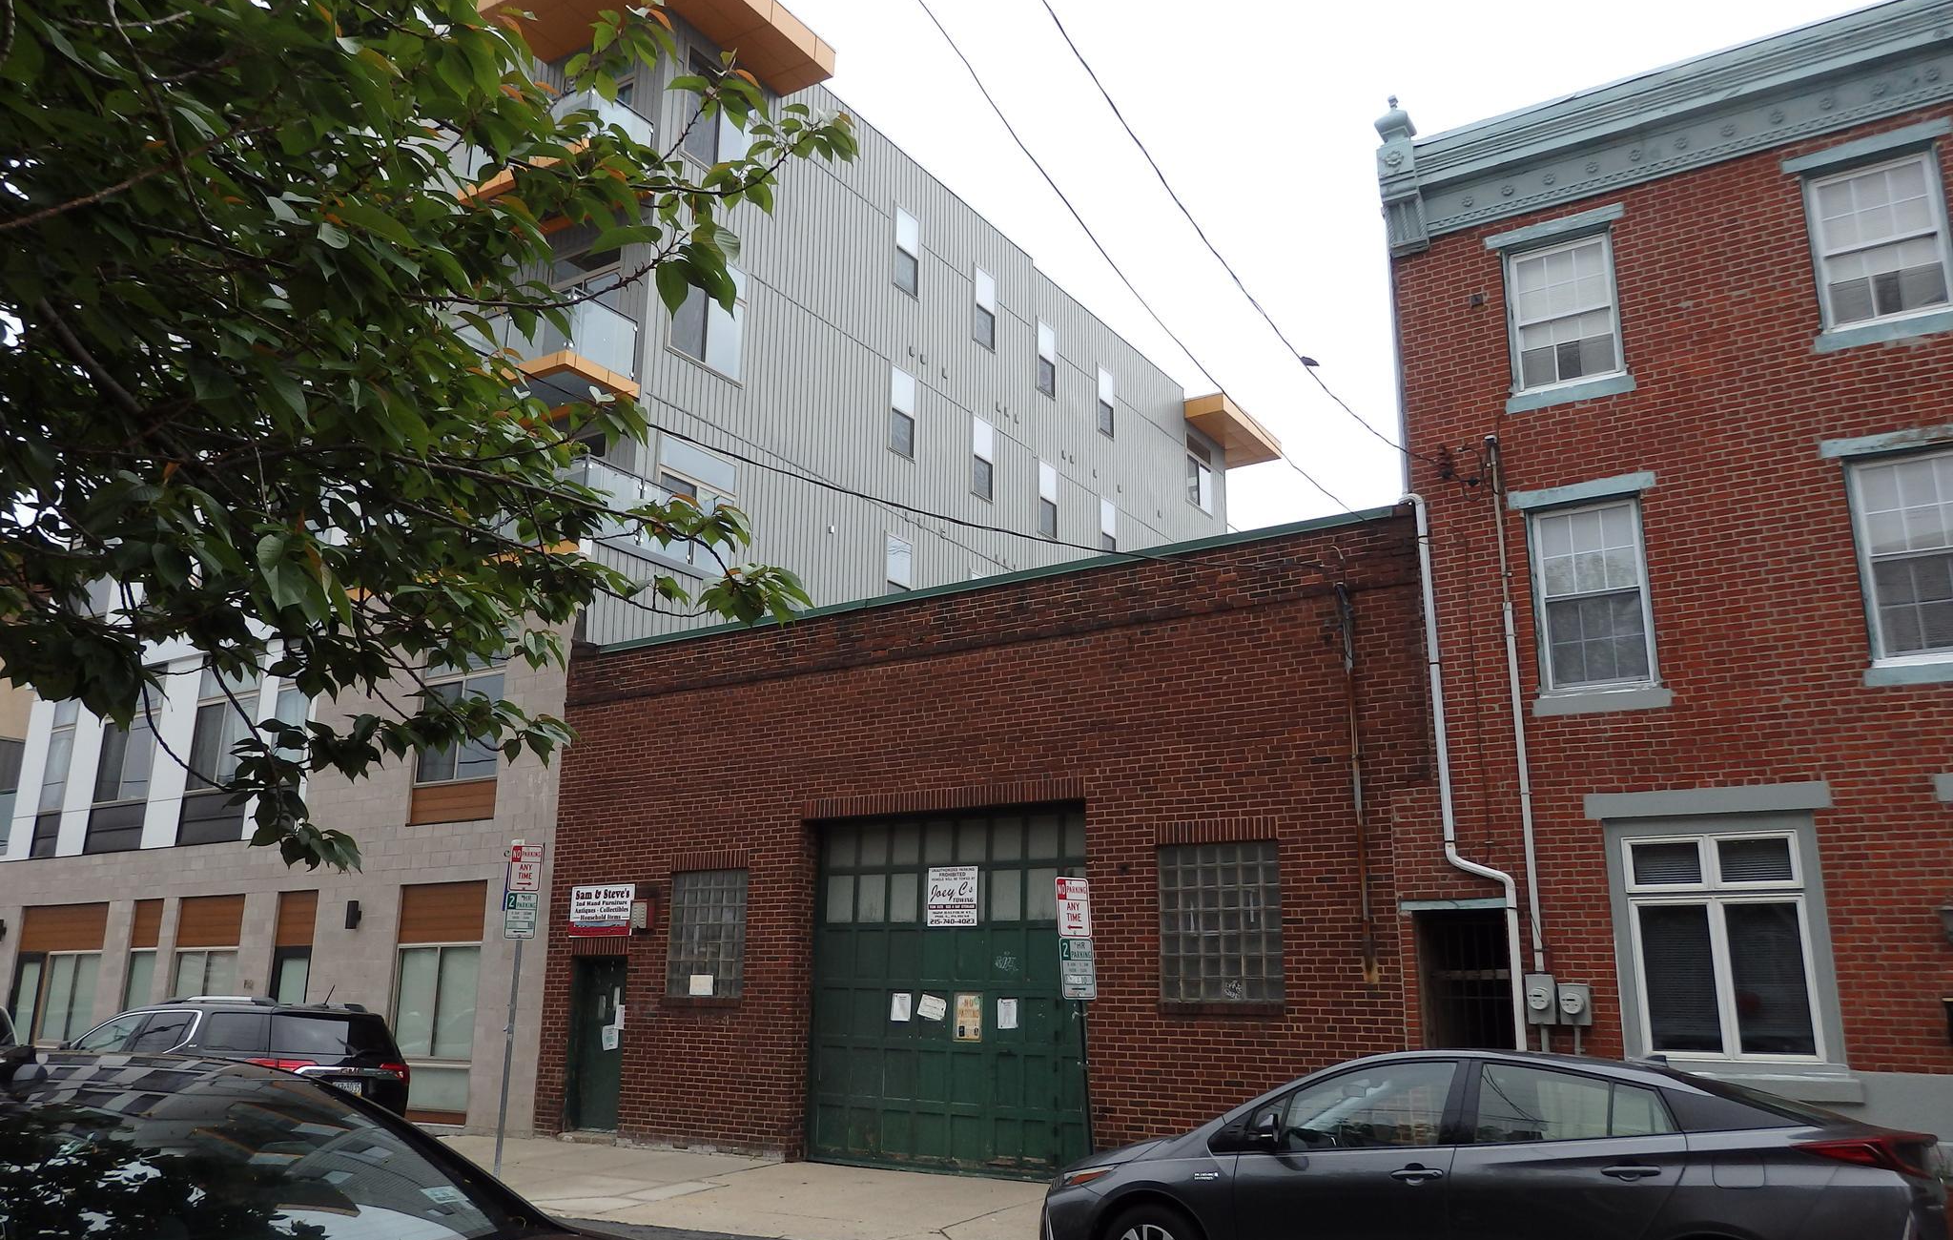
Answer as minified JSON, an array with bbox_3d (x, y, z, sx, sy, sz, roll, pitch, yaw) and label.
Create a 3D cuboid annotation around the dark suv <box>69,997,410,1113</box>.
[{"bbox_3d":[-7.755,4.676,14.030,4.920,1.740,1.930,-10,-17,31],"label":"dark suv"}]

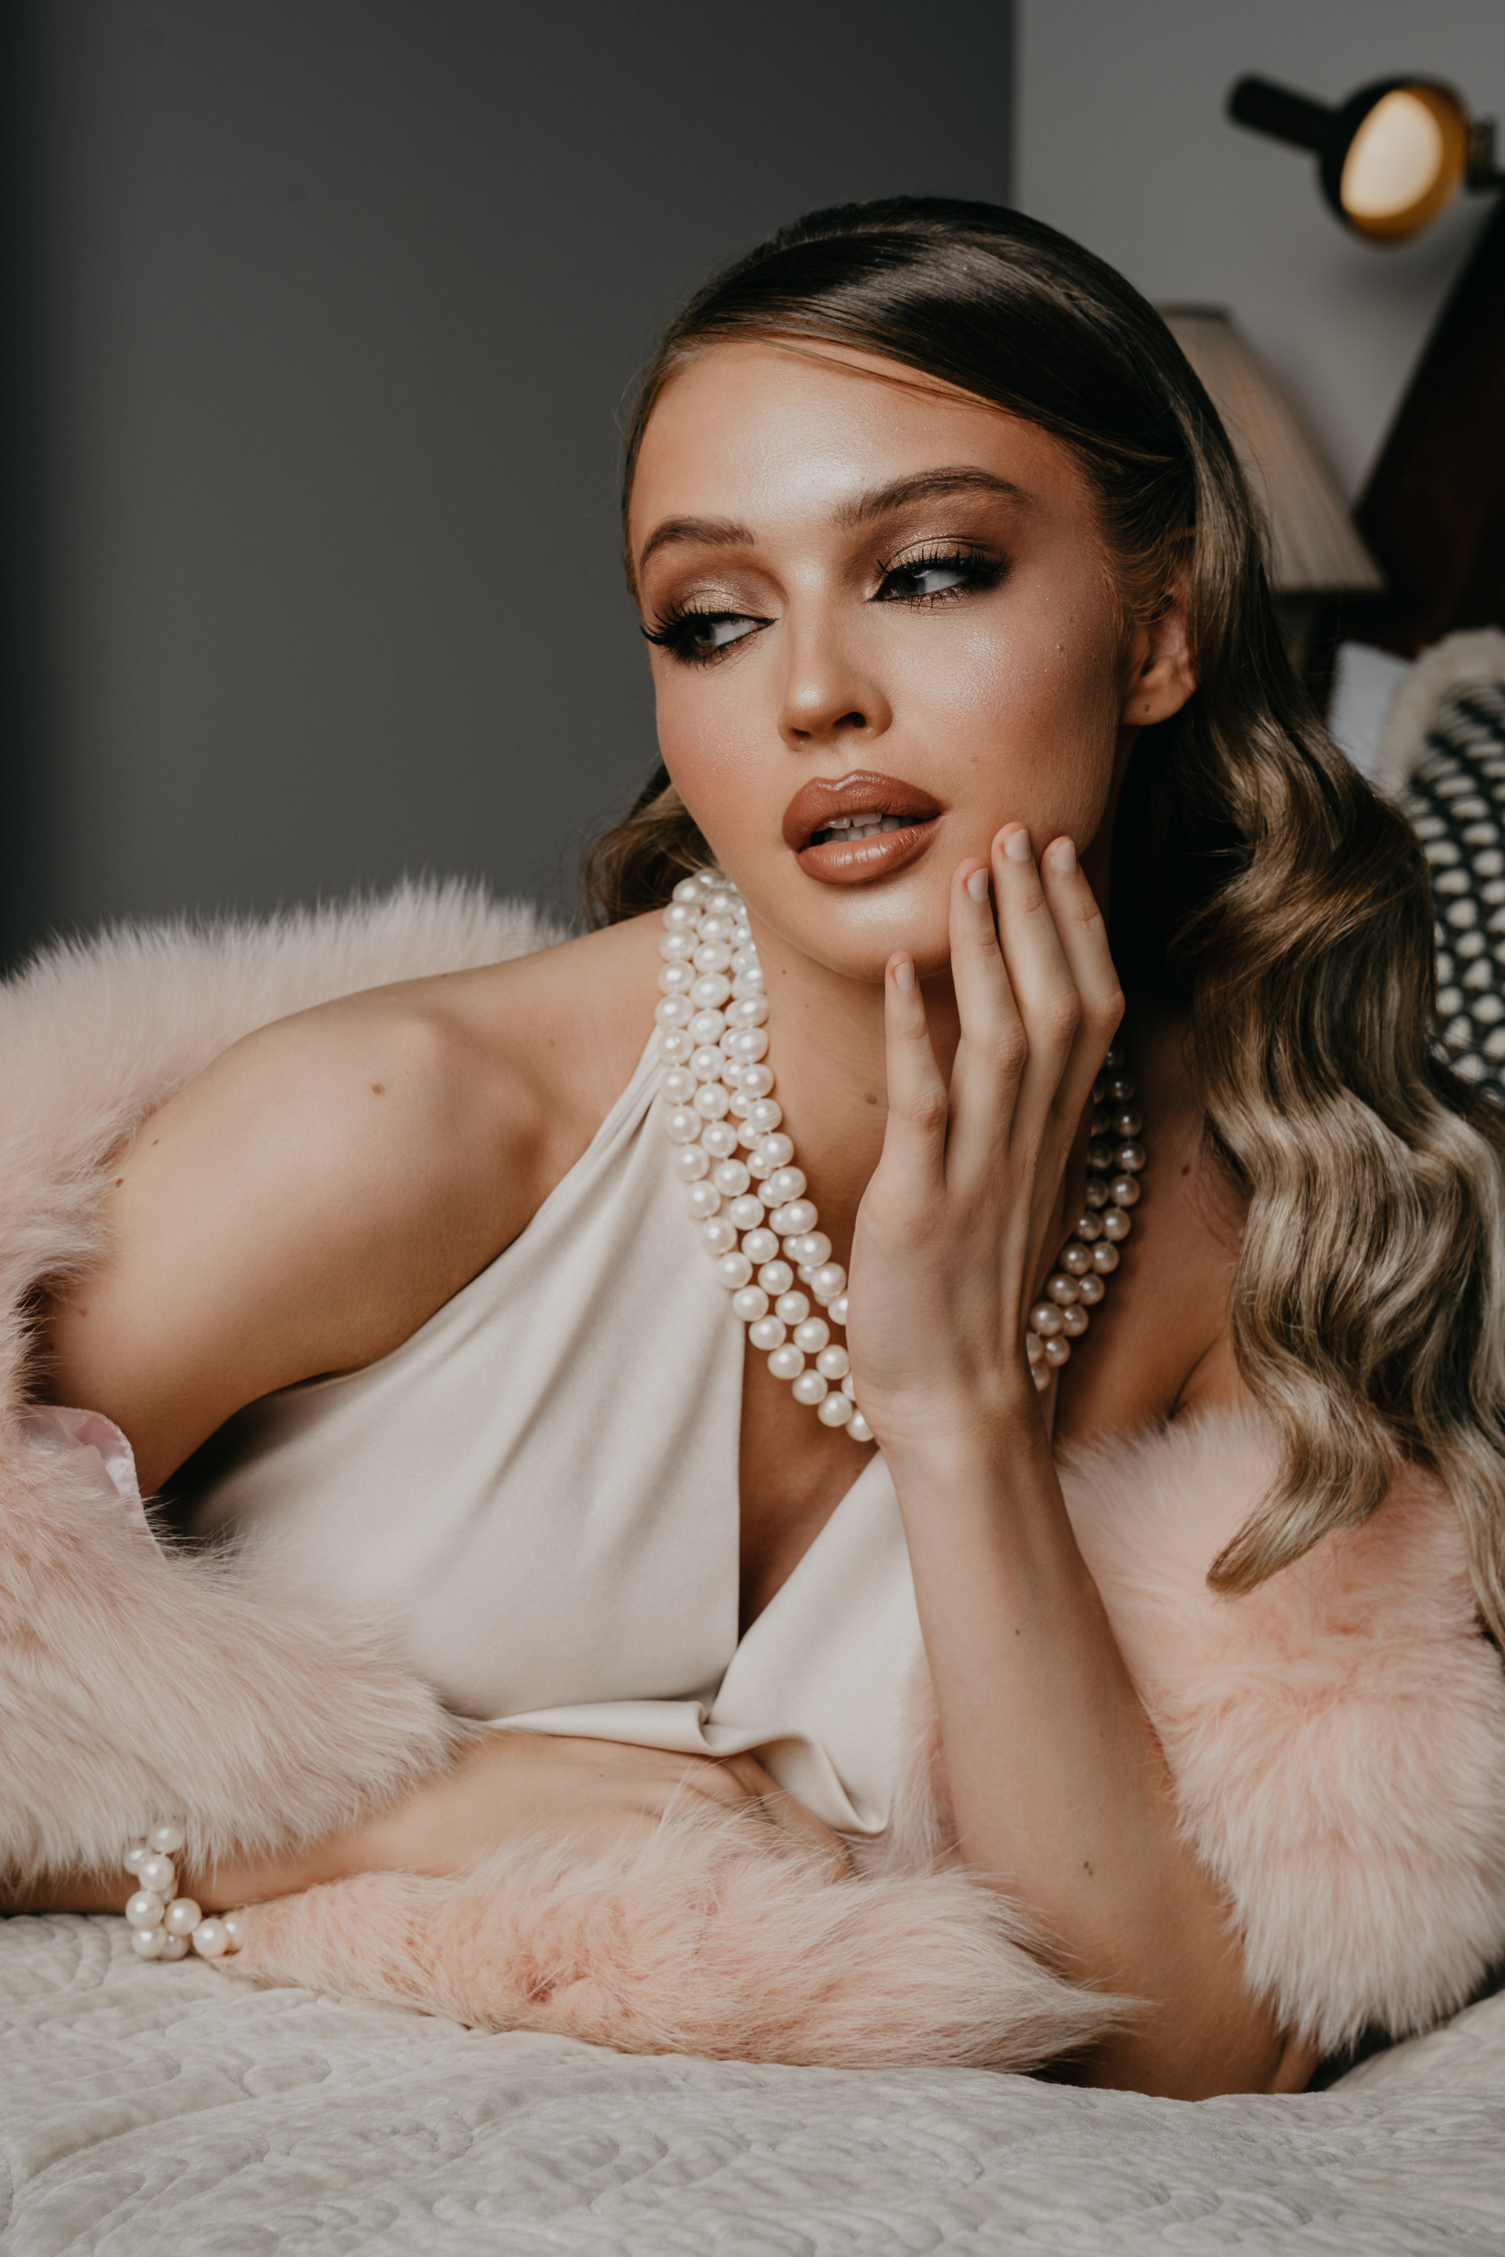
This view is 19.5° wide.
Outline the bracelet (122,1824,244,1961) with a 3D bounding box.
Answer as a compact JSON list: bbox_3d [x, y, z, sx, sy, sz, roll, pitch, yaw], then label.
[{"bbox_3d":[-0.157,0.210,1.220,0.043,0.046,0.058,0,5,0],"label":"bracelet"}]

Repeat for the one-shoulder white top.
[{"bbox_3d":[-0.049,0.095,1.340,0.260,0.240,0.190,6,17,-9],"label":"one-shoulder white top"}]

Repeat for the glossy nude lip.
[{"bbox_3d":[0.031,-0.084,1.225,0.048,0.029,0.020,-16,-9,23],"label":"glossy nude lip"}]

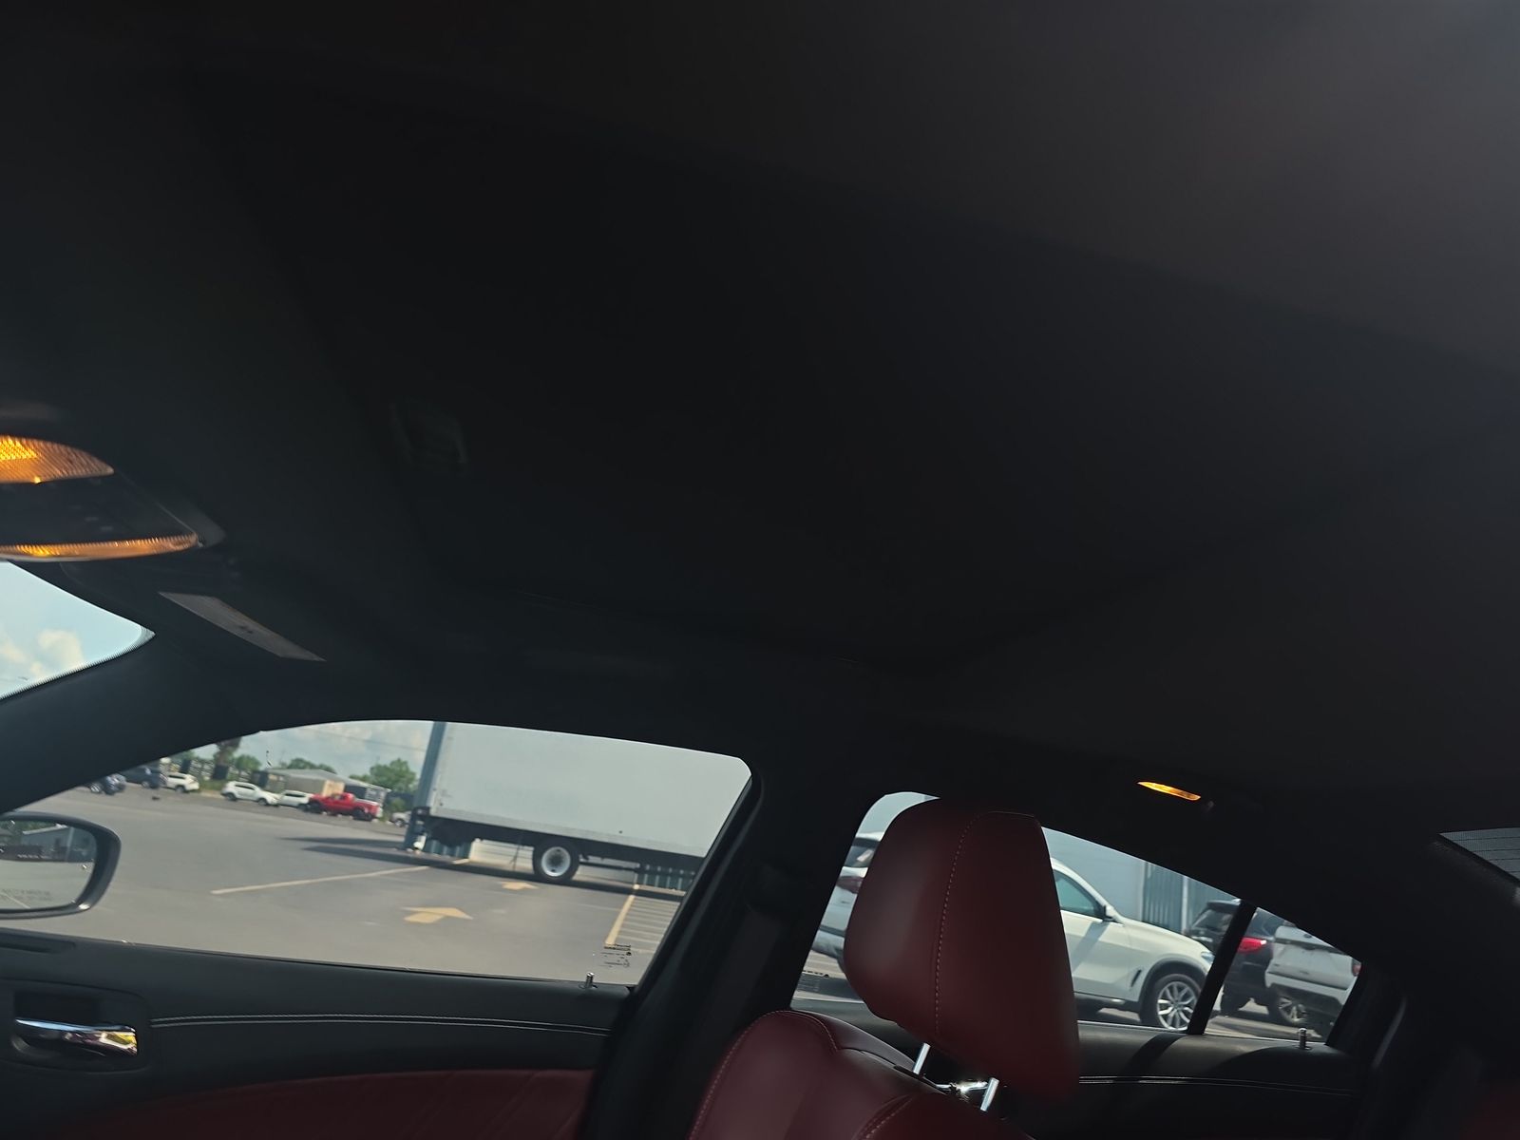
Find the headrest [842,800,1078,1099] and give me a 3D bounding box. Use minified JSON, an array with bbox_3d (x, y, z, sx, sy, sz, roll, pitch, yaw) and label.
[{"bbox_3d":[0.198,0.347,0.987,0.168,0.215,0.275,20,-17,-5],"label":"headrest"}]

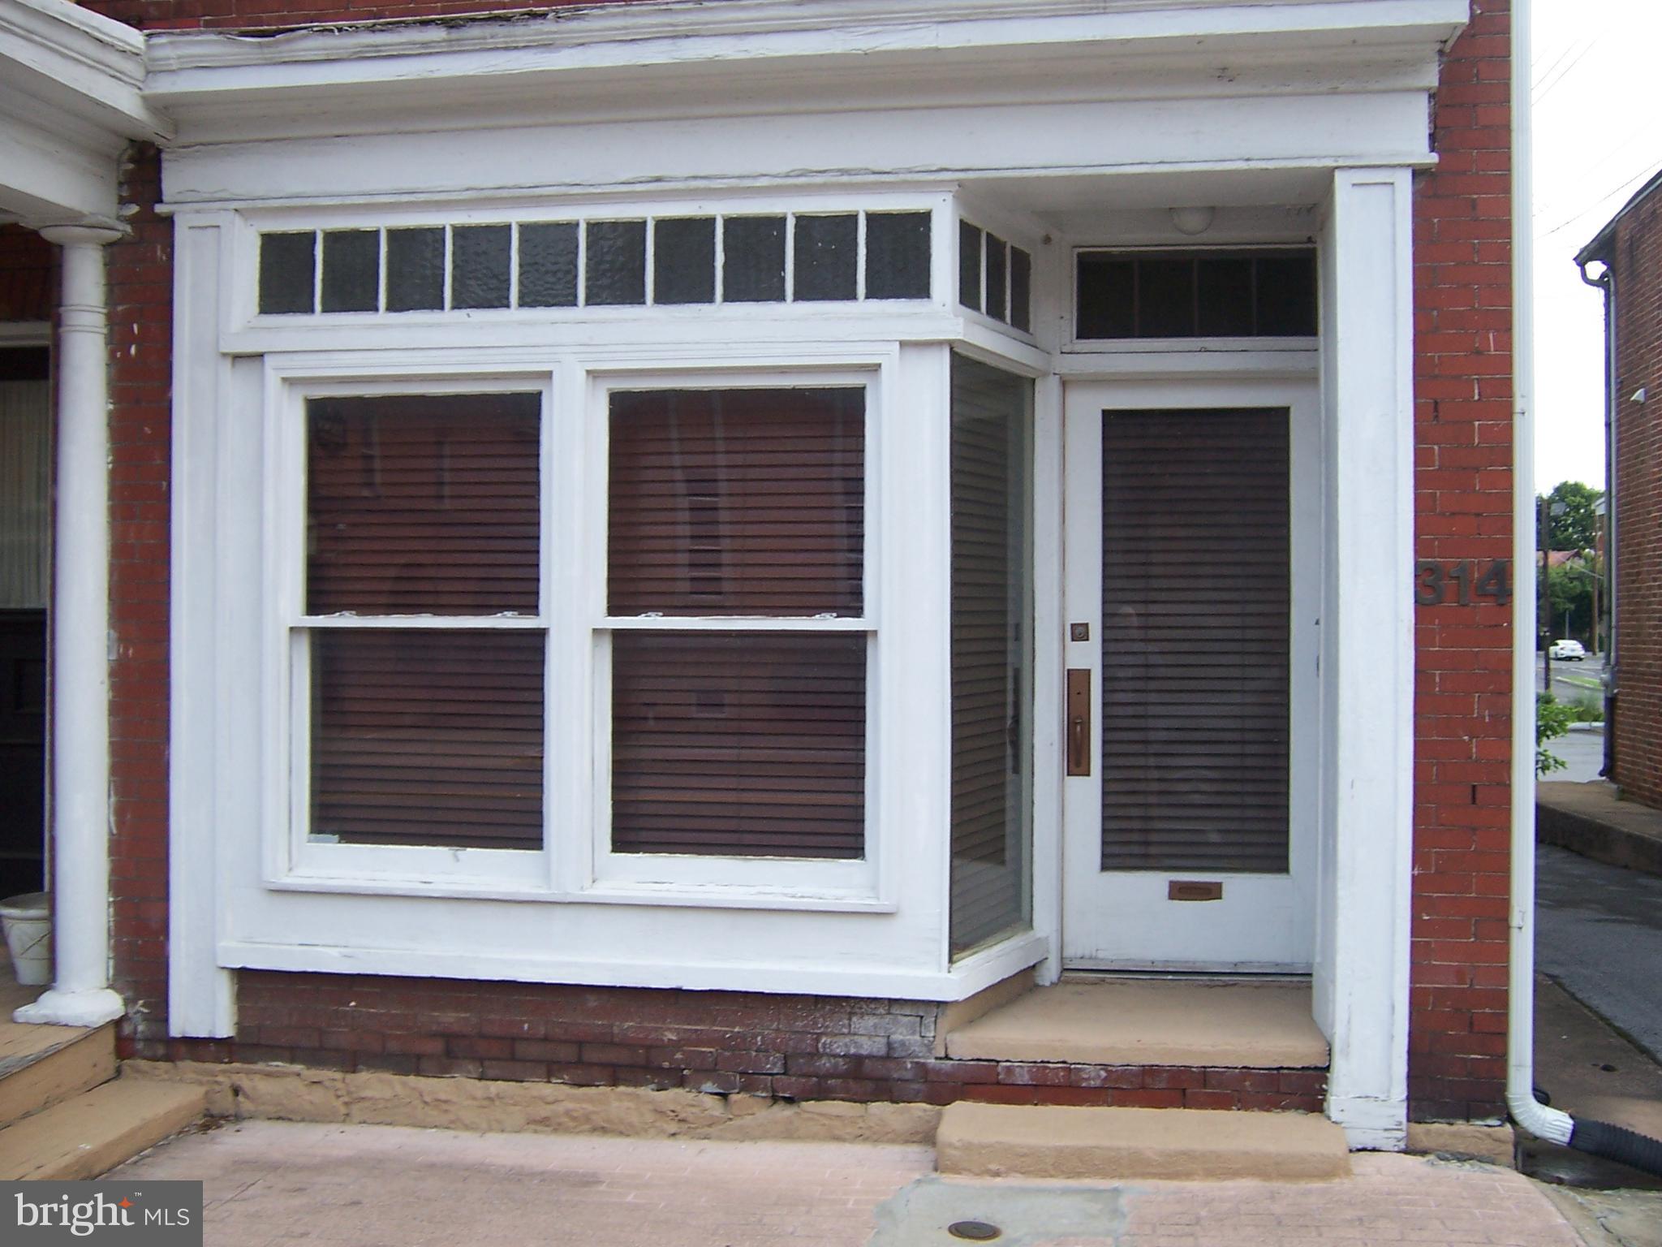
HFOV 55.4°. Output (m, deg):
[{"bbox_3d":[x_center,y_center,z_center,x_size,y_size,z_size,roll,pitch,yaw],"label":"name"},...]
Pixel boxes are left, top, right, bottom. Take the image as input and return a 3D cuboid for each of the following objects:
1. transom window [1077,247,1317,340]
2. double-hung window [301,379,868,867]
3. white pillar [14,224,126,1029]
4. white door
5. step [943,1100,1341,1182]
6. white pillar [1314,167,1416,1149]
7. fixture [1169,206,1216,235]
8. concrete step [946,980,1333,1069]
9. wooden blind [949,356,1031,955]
[{"bbox_3d":[1.253,-1.128,5.460,0.809,0.310,0.060,0,1,8],"label":"transom window"},{"bbox_3d":[-0.830,0.016,5.190,1.976,1.601,0.090,0,1,8],"label":"double-hung window"},{"bbox_3d":[-2.489,-0.002,5.250,0.280,2.630,0.270,0,1,8],"label":"white pillar"},{"bbox_3d":[1.253,0.179,5.485,0.892,2.041,0.050,0,1,8],"label":"white door"},{"bbox_3d":[0.919,1.554,4.752,1.177,0.106,0.340,0,1,8],"label":"step"},{"bbox_3d":[1.633,0.110,4.837,0.215,2.905,0.280,0,1,8],"label":"white pillar"},{"bbox_3d":[1.203,-1.350,5.270,0.160,0.130,0.160,0,1,8],"label":"fixture"},{"bbox_3d":[0.983,1.318,5.204,1.165,0.088,0.640,0,1,8],"label":"concrete step"},{"bbox_3d":[0.500,0.102,5.235,0.060,1.870,0.655,1,1,30],"label":"wooden blind"}]

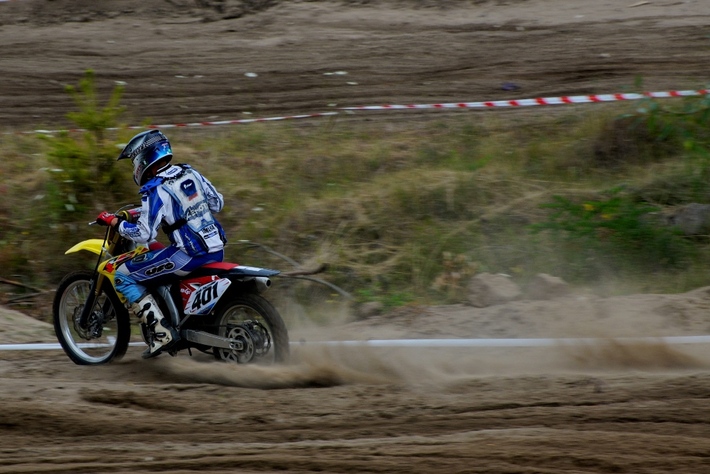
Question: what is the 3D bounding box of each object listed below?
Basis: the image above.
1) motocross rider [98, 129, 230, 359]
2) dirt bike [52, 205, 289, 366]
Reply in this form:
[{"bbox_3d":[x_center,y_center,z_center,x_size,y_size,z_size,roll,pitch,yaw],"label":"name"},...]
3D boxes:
[{"bbox_3d":[-1.185,0.043,38.883,0.850,1.540,0.810,7,14,43],"label":"motocross rider"},{"bbox_3d":[-1.242,0.389,39.011,2.165,1.180,0.820,7,14,43],"label":"dirt bike"}]

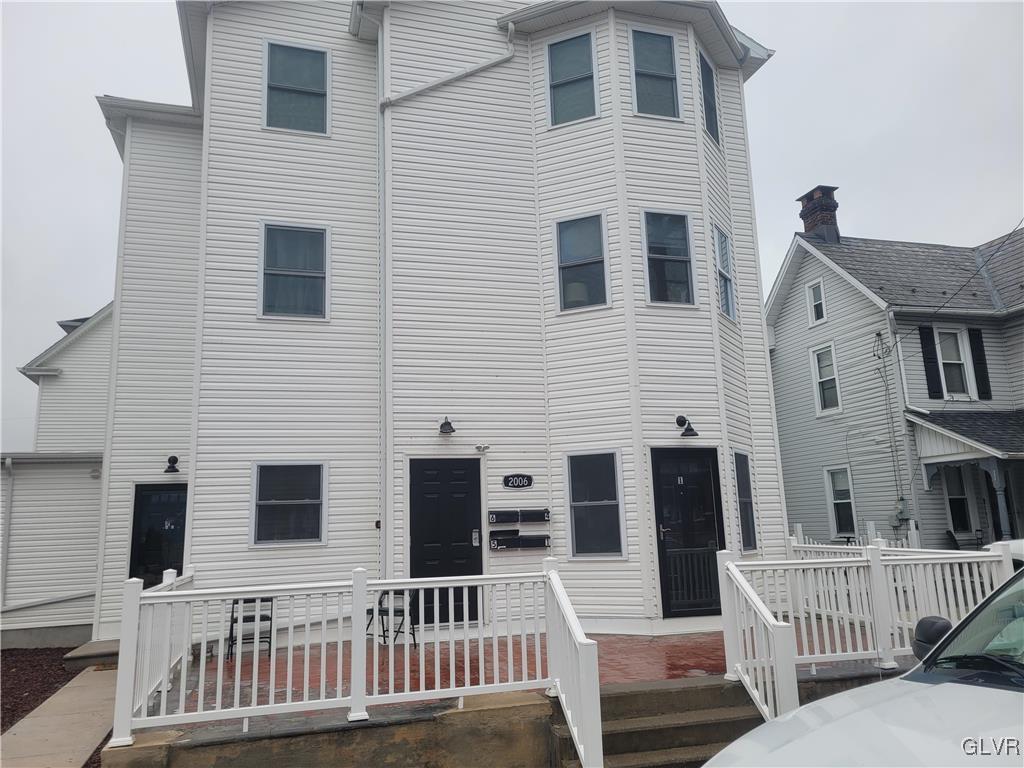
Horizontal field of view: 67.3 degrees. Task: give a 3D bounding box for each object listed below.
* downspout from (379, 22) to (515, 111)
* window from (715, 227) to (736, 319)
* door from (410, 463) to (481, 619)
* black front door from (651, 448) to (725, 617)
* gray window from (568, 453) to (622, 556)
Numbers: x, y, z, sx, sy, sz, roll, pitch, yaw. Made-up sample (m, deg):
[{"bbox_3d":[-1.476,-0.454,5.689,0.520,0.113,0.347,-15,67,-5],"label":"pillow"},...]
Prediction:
[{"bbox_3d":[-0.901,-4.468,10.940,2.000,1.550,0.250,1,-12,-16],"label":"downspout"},{"bbox_3d":[3.084,-1.617,11.175,0.080,1.280,0.660,-8,-12,31],"label":"window"},{"bbox_3d":[-0.821,1.952,9.674,0.920,2.040,0.080,1,-12,-16],"label":"door"},{"bbox_3d":[2.251,1.842,9.661,0.940,2.080,0.080,1,-12,-16],"label":"black front door"},{"bbox_3d":[1.058,1.550,9.876,0.660,1.280,0.080,-6,-11,23],"label":"gray window"}]

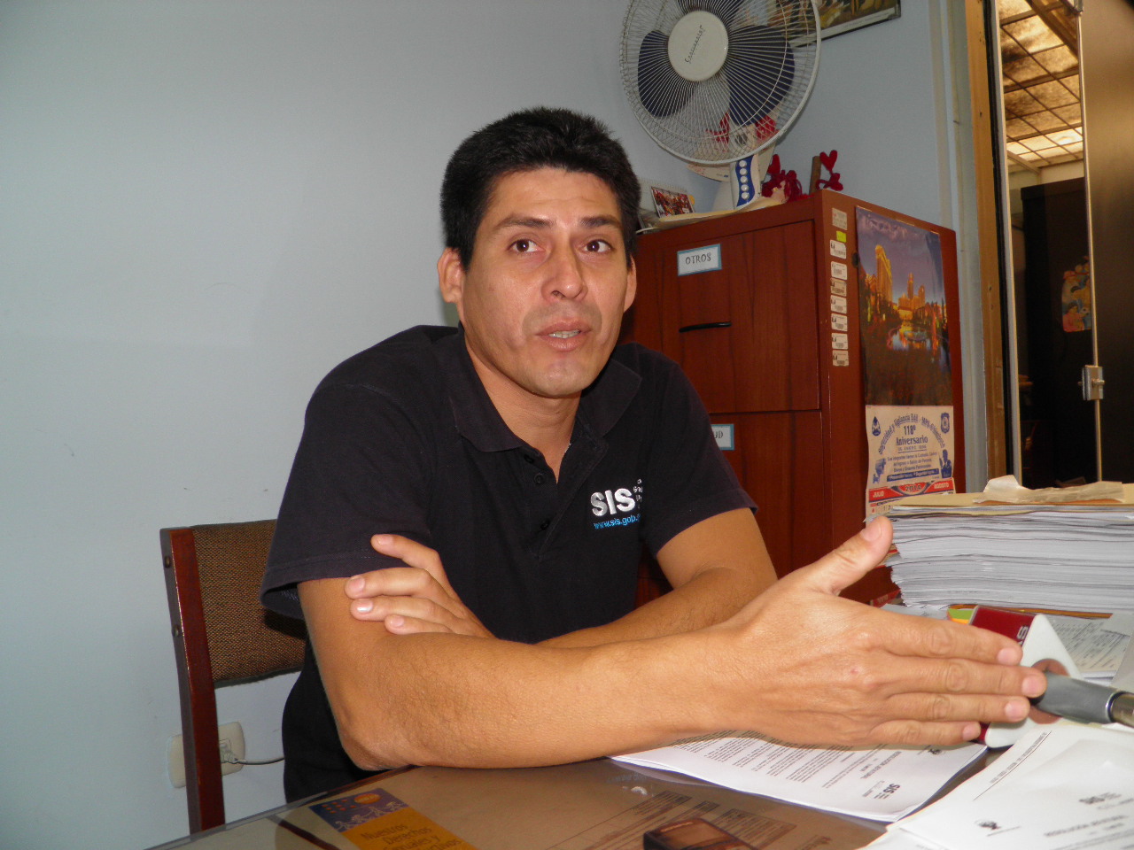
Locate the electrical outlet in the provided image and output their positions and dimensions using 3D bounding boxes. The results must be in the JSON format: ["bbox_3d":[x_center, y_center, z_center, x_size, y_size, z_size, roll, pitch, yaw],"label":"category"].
[{"bbox_3d":[-0.550,0.504,1.400,0.116,0.078,0.014,-2,0,-42],"label":"electrical outlet"}]

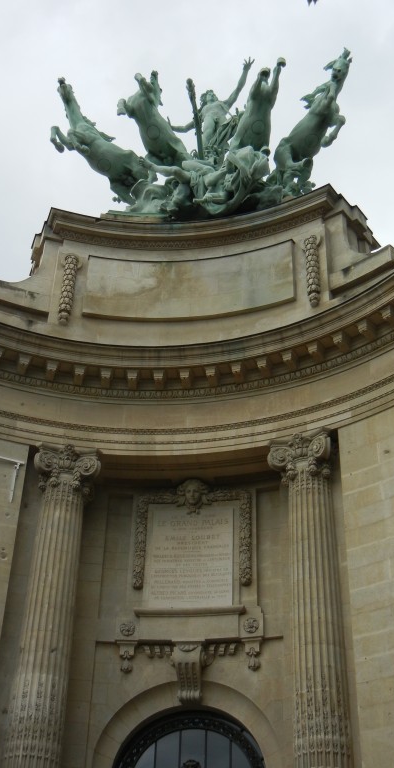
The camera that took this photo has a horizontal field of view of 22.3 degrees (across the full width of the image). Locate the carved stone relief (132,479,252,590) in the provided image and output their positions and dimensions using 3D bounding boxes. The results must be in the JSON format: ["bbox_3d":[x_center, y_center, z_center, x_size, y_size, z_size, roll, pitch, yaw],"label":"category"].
[{"bbox_3d":[-0.085,3.887,25.945,3.039,3.035,0.480,-4,-37,8],"label":"carved stone relief"}]

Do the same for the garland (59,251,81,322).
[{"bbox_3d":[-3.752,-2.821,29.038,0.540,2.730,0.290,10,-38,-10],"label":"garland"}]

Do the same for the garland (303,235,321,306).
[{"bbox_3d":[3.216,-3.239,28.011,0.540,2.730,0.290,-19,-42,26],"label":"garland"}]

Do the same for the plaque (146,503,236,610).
[{"bbox_3d":[-0.129,4.431,25.847,2.164,2.849,0.120,-4,-37,8],"label":"plaque"}]

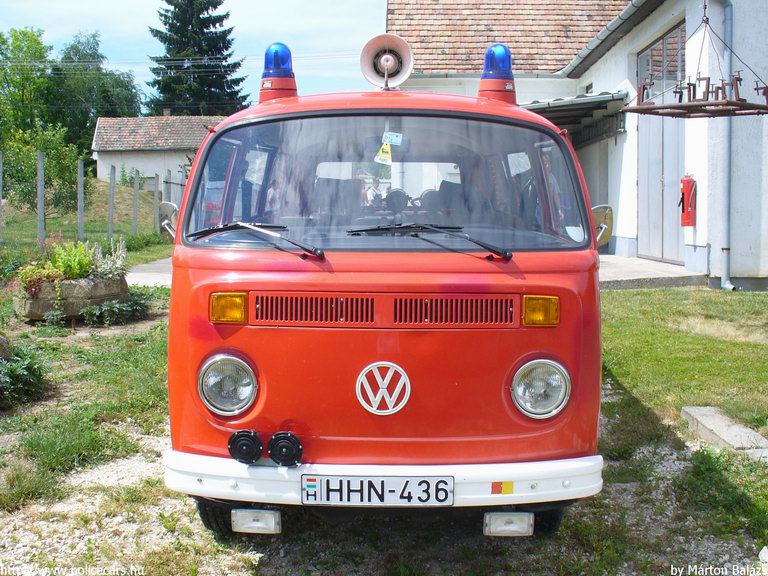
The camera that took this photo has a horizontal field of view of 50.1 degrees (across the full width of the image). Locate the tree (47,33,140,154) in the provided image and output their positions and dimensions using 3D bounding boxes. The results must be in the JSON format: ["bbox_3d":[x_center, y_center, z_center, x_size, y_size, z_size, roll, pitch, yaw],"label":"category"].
[{"bbox_3d":[-14.914,-9.389,42.000,5.000,7.600,4.800,0,4,0],"label":"tree"}]

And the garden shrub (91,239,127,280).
[{"bbox_3d":[-2.953,-0.305,8.800,0.380,0.440,0.360,0,4,0],"label":"garden shrub"}]

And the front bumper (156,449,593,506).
[{"bbox_3d":[0.000,0.669,2.995,1.670,0.160,0.400,1,5,0],"label":"front bumper"}]

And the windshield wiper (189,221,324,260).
[{"bbox_3d":[-0.483,-0.180,3.041,0.540,0.140,0.110,2,5,15],"label":"windshield wiper"}]

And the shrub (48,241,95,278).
[{"bbox_3d":[-3.350,-0.295,8.800,0.480,0.380,0.420,0,4,0],"label":"shrub"}]

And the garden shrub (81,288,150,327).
[{"bbox_3d":[-2.731,0.198,8.349,0.680,0.380,0.500,-1,5,-14],"label":"garden shrub"}]

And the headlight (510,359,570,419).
[{"bbox_3d":[0.554,0.355,2.947,0.208,0.208,0.090,0,5,-3],"label":"headlight"}]

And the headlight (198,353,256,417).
[{"bbox_3d":[-0.564,0.352,2.960,0.212,0.218,0.090,1,4,4],"label":"headlight"}]

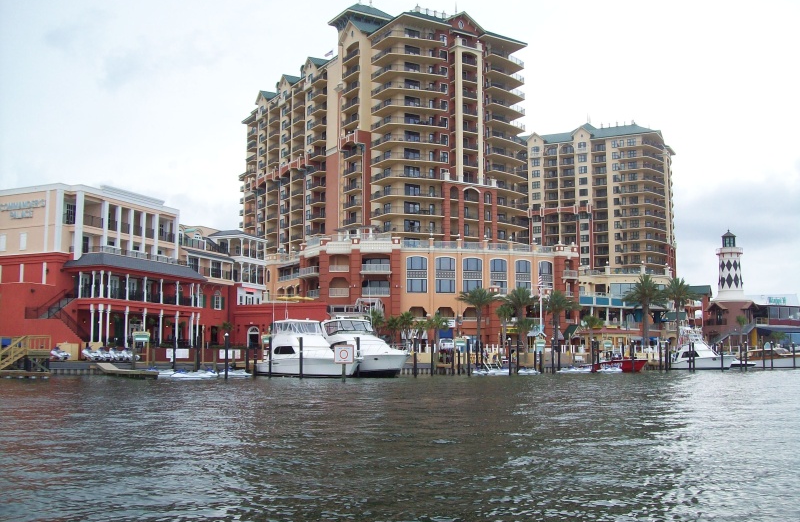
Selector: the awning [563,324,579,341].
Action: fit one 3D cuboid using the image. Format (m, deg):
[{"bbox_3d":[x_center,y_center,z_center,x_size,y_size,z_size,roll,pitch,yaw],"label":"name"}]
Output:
[{"bbox_3d":[23.558,9.849,114.622,2.200,2.200,2.000,3,-7,-24],"label":"awning"}]

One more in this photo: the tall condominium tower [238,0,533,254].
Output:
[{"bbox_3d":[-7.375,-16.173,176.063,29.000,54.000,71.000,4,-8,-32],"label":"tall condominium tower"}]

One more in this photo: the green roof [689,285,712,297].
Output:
[{"bbox_3d":[48.441,4.957,135.246,4.400,1.950,3.600,2,-6,-14],"label":"green roof"}]

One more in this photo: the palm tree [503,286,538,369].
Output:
[{"bbox_3d":[15.032,7.558,103.787,4.600,8.900,4.600,0,-6,0],"label":"palm tree"}]

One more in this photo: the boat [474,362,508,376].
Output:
[{"bbox_3d":[9.381,11.021,85.301,2.300,1.400,3.800,2,-7,-17],"label":"boat"}]

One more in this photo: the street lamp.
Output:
[{"bbox_3d":[-14.669,7.998,70.548,0.320,3.940,0.320,0,-6,0],"label":"street lamp"}]

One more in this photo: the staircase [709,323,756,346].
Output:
[{"bbox_3d":[45.777,10.391,114.546,6.000,3.570,2.000,2,-6,-15],"label":"staircase"}]

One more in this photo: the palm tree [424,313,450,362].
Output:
[{"bbox_3d":[4.489,9.088,99.599,3.000,6.080,3.000,0,-6,0],"label":"palm tree"}]

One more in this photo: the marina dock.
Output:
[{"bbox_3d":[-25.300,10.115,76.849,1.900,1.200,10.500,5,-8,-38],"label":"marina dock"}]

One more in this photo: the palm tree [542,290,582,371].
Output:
[{"bbox_3d":[20.336,7.821,104.764,4.700,8.350,4.700,0,-6,0],"label":"palm tree"}]

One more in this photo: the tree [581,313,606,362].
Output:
[{"bbox_3d":[24.202,9.421,104.606,2.900,5.640,2.900,0,-6,0],"label":"tree"}]

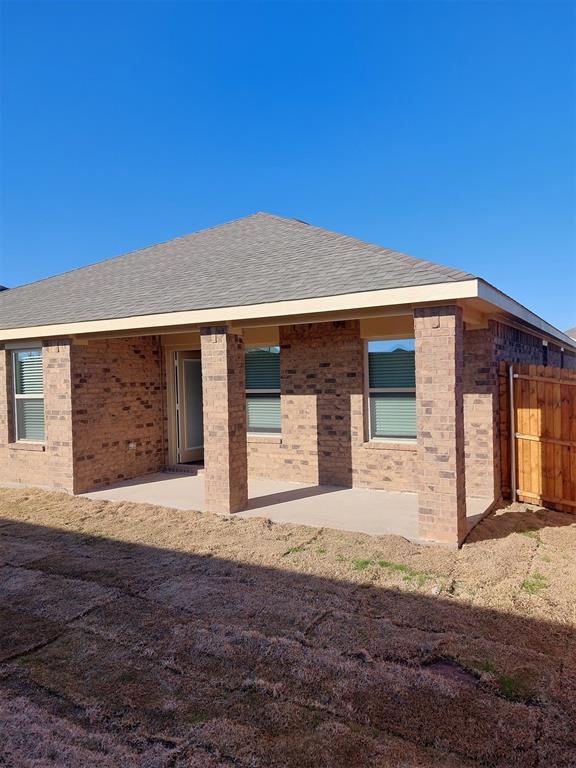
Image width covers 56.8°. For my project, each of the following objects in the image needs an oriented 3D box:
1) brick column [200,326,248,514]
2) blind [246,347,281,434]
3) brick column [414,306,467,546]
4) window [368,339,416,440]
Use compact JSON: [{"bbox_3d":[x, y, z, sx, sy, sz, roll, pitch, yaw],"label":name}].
[{"bbox_3d":[-0.826,0.458,7.008,0.405,2.366,0.395,-1,1,31],"label":"brick column"},{"bbox_3d":[-0.398,0.110,9.006,0.860,1.497,0.060,-1,1,31],"label":"blind"},{"bbox_3d":[1.597,0.403,5.542,0.405,2.372,0.395,-1,1,31],"label":"brick column"},{"bbox_3d":[1.620,0.092,7.746,0.910,1.531,0.100,-1,1,31],"label":"window"}]

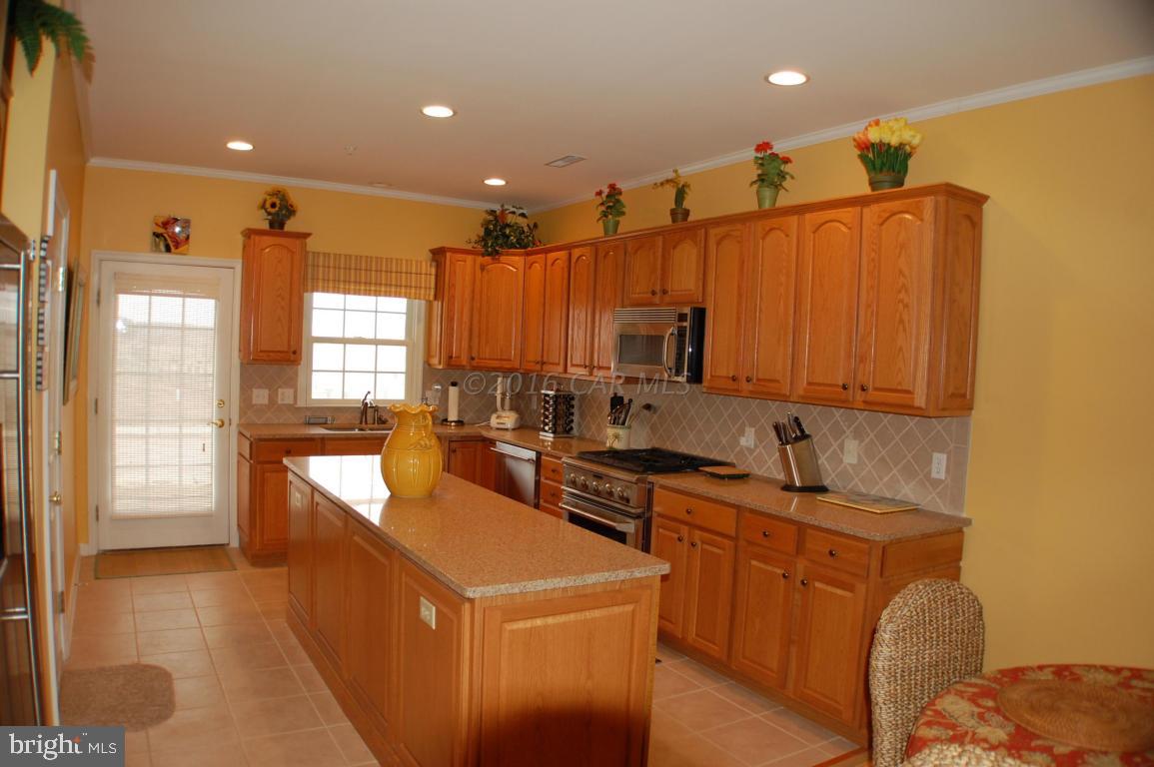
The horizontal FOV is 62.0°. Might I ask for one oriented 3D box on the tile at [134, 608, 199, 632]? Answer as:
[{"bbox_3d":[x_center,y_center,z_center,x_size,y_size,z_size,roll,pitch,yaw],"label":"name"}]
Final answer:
[{"bbox_3d":[-2.209,1.280,5.181,0.315,0.010,0.335,1,3,-28],"label":"tile"}]

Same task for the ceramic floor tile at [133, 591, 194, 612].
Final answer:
[{"bbox_3d":[-2.350,1.244,5.452,0.316,0.012,0.357,1,3,-25],"label":"ceramic floor tile"}]

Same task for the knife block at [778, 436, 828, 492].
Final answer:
[{"bbox_3d":[1.080,0.388,4.580,0.200,0.240,0.110,1,3,-27],"label":"knife block"}]

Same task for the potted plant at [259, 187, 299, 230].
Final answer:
[{"bbox_3d":[-2.087,-1.233,6.721,0.260,0.291,0.241,1,3,-25],"label":"potted plant"}]

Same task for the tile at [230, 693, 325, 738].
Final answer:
[{"bbox_3d":[-1.202,1.332,3.851,0.325,0.010,0.345,1,3,-28],"label":"tile"}]

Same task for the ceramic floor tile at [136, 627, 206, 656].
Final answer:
[{"bbox_3d":[-2.042,1.304,4.845,0.315,0.010,0.335,1,3,-28],"label":"ceramic floor tile"}]

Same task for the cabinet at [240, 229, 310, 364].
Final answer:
[{"bbox_3d":[-1.884,-0.540,6.000,0.370,0.830,0.340,1,3,-28],"label":"cabinet"}]

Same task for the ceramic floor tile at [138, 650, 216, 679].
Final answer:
[{"bbox_3d":[-1.811,1.281,4.362,0.325,0.010,0.345,1,3,-28],"label":"ceramic floor tile"}]

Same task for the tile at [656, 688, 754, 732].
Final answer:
[{"bbox_3d":[0.557,1.442,4.231,0.315,0.010,0.335,1,3,-28],"label":"tile"}]

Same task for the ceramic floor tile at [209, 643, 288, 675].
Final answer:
[{"bbox_3d":[-1.561,1.317,4.585,0.316,0.012,0.357,1,3,-25],"label":"ceramic floor tile"}]

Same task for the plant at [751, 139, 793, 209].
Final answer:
[{"bbox_3d":[0.996,-1.058,4.869,0.192,0.345,0.196,2,3,0],"label":"plant"}]

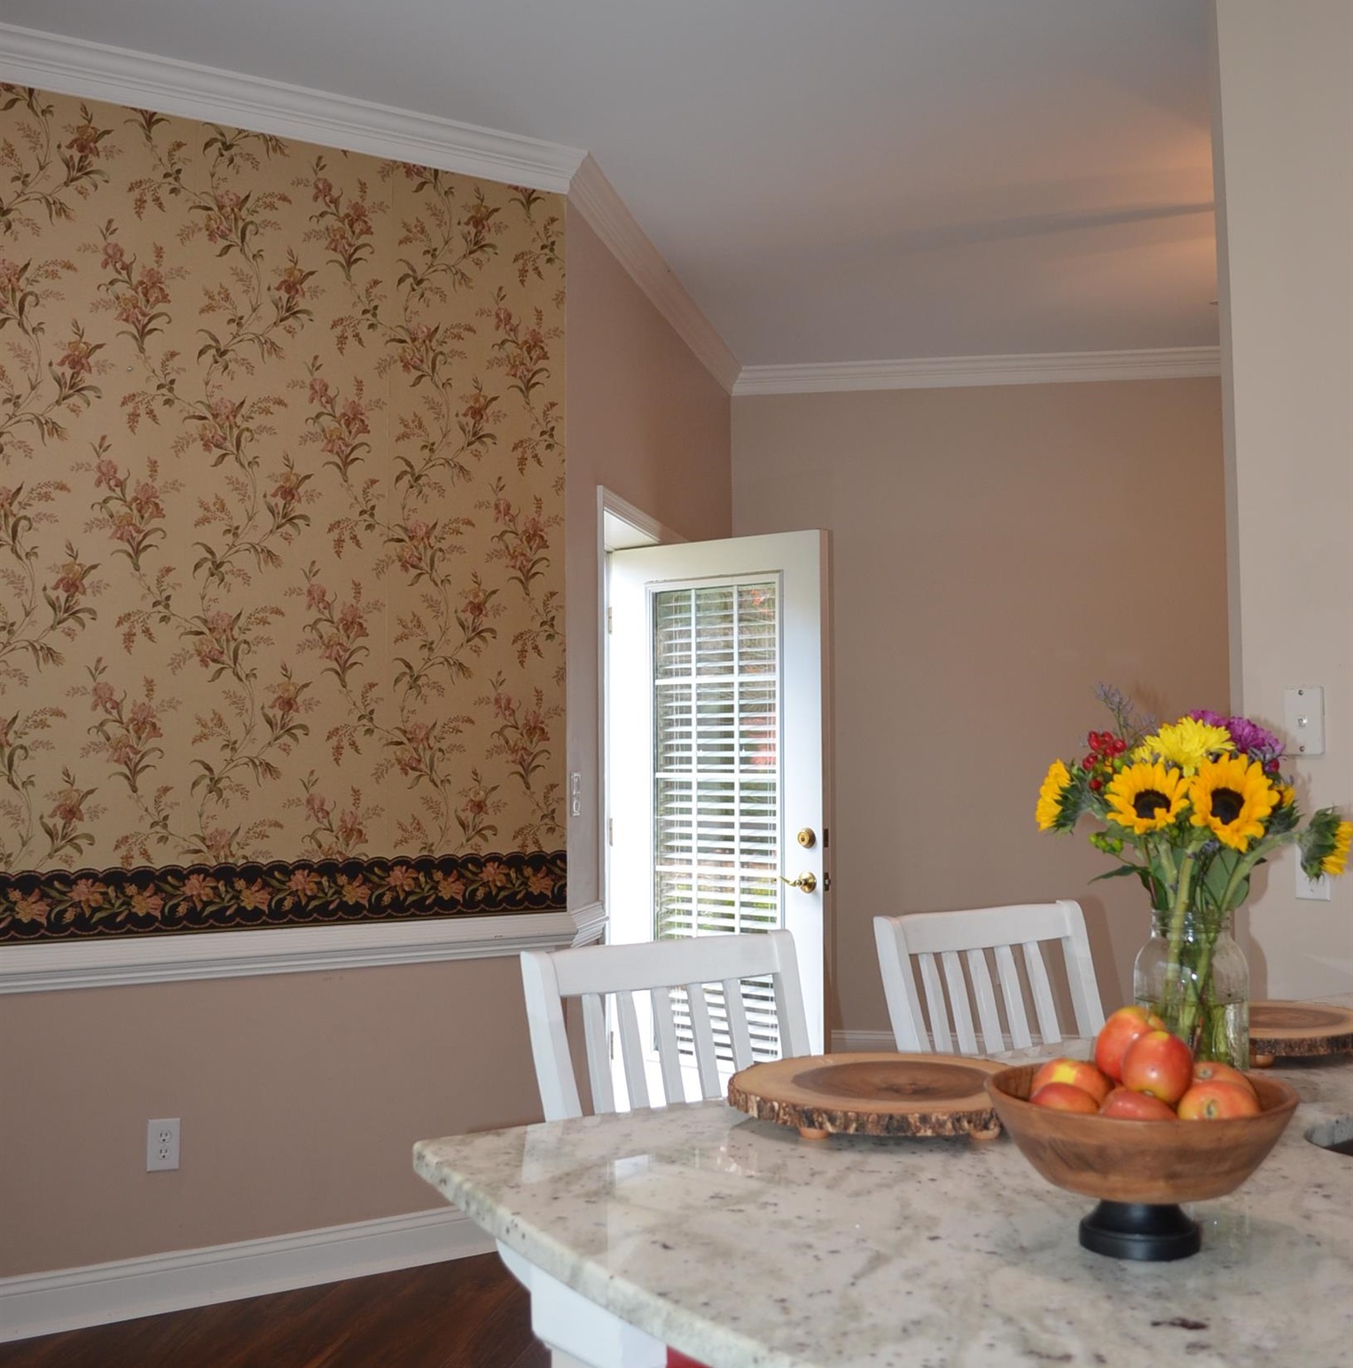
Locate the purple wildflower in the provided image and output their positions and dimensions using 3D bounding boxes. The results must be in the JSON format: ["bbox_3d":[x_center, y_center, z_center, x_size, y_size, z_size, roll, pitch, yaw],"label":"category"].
[{"bbox_3d":[0.633,0.060,1.730,0.106,0.062,0.085,-1,-3,17],"label":"purple wildflower"}]

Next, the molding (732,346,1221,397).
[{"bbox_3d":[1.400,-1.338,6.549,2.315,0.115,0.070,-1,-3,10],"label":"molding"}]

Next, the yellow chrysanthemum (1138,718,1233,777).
[{"bbox_3d":[0.564,0.071,1.690,0.100,0.068,0.090,-1,-3,17],"label":"yellow chrysanthemum"}]

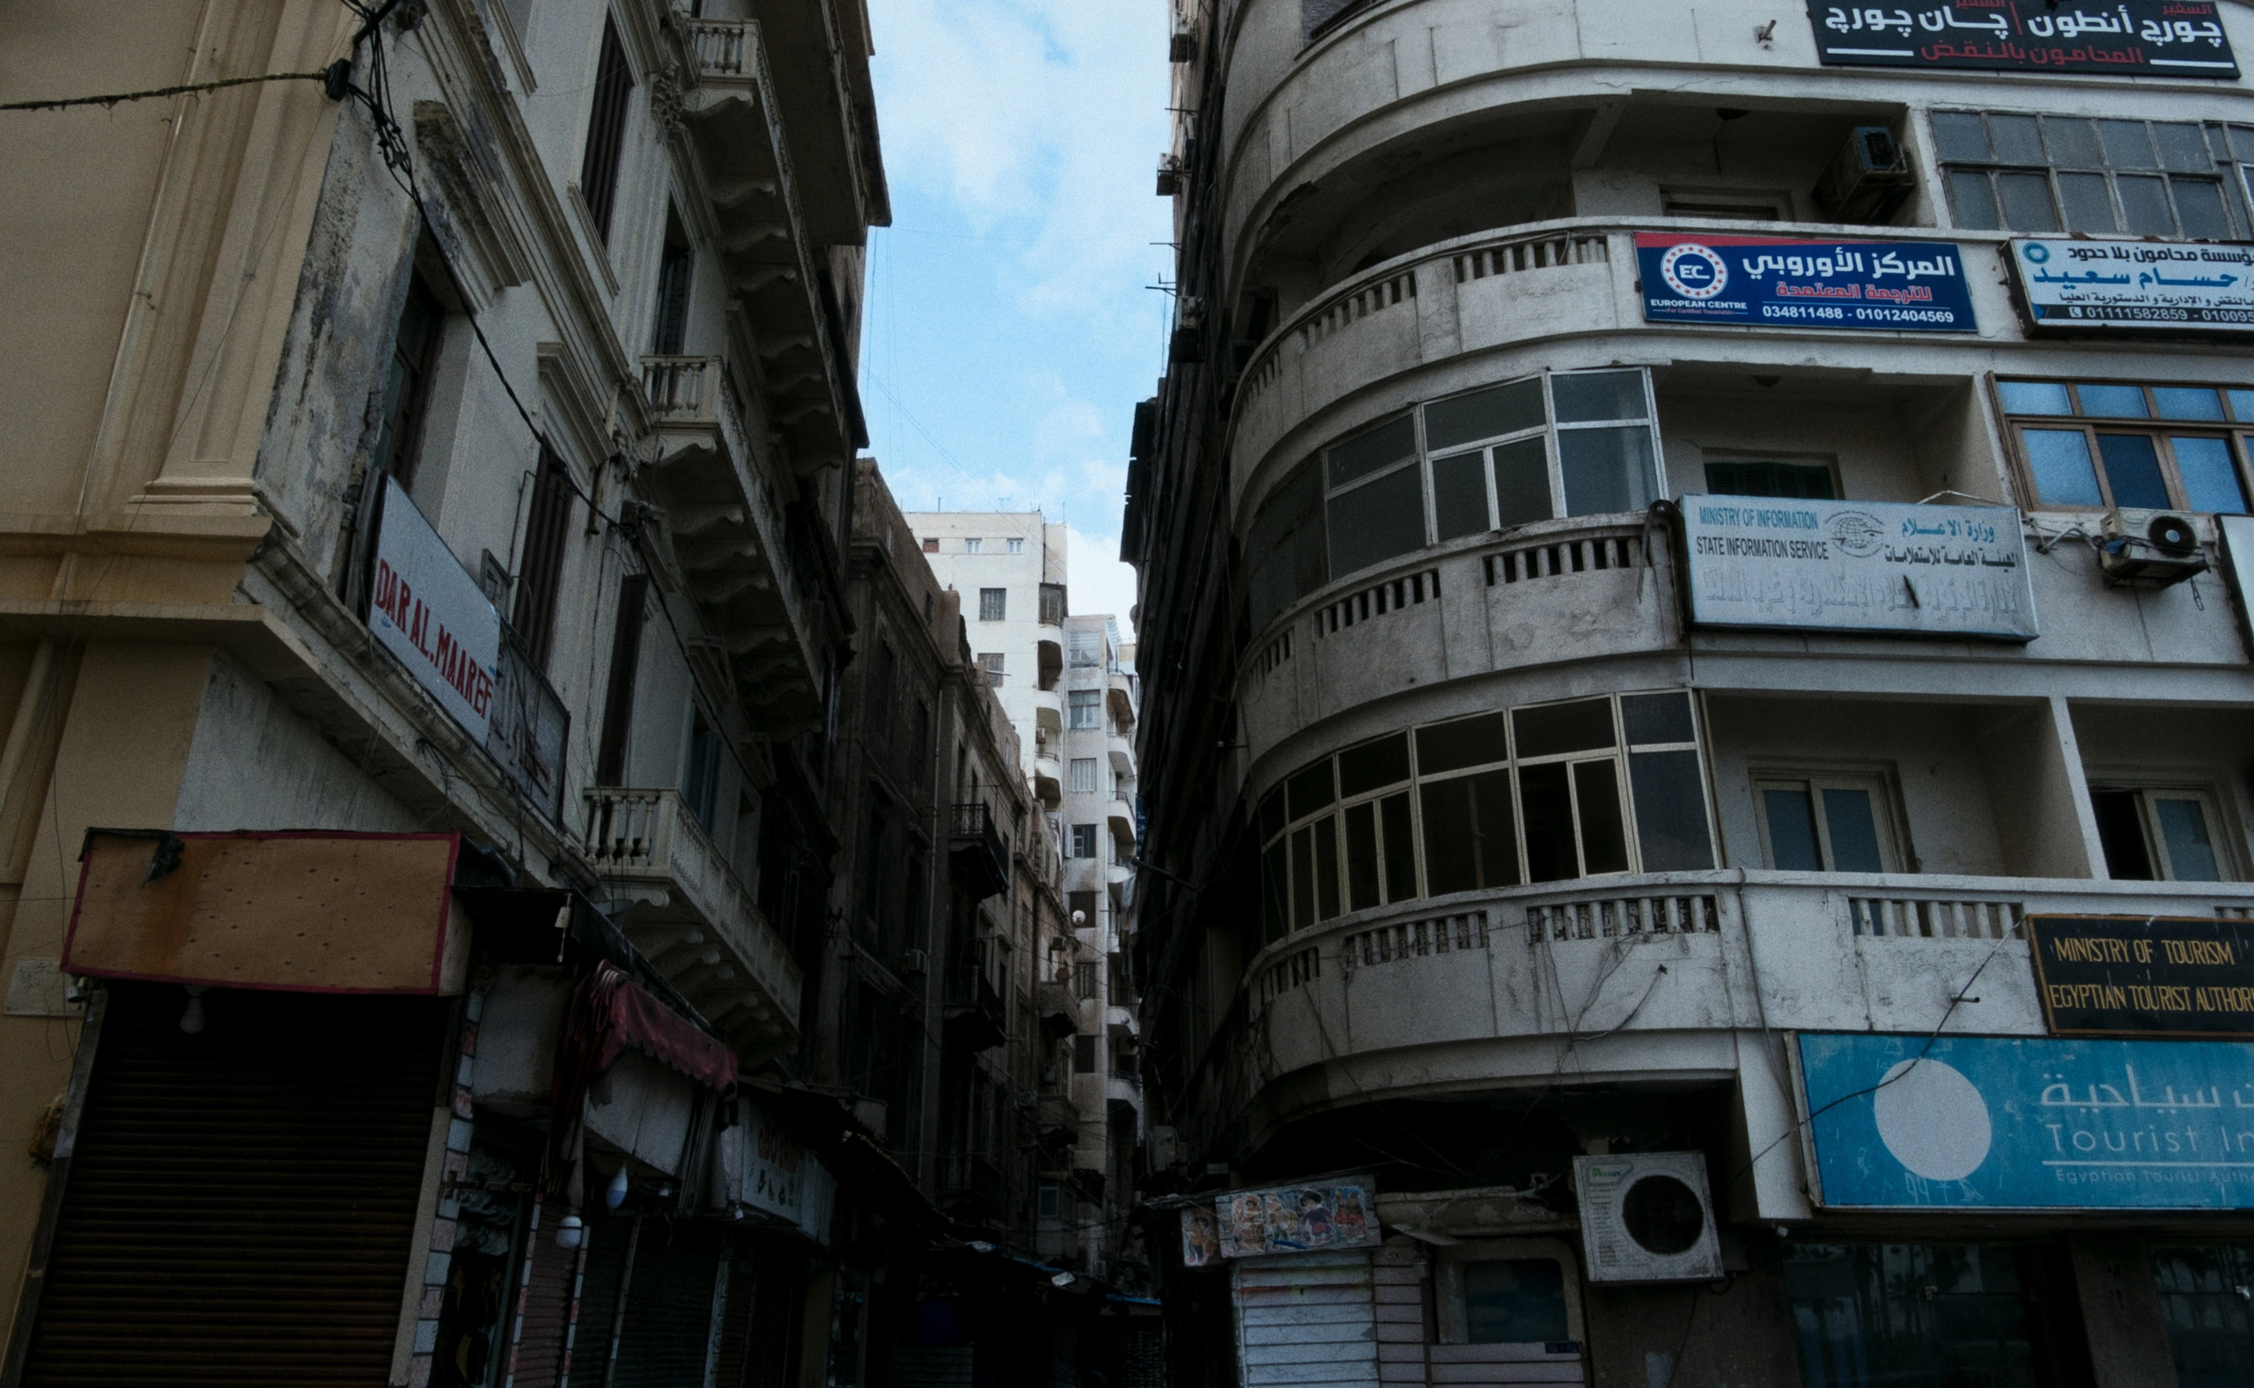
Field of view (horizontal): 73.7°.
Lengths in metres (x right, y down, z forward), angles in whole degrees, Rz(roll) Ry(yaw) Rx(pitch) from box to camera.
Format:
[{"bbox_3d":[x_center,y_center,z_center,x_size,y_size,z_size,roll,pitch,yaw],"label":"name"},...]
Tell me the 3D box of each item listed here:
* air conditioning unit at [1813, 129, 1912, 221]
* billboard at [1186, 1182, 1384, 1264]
[{"bbox_3d":[7.364,-5.146,15.051,0.350,0.570,0.830,1,-21,-3],"label":"air conditioning unit"},{"bbox_3d":[1.089,3.773,10.732,1.420,0.540,0.180,1,-21,-3],"label":"billboard"}]

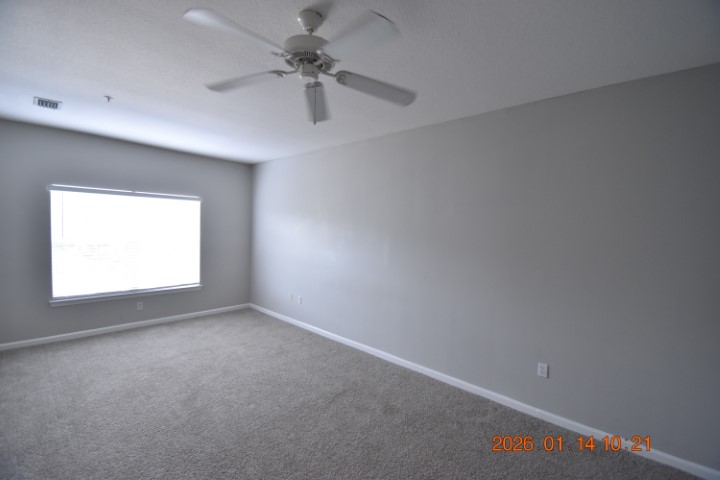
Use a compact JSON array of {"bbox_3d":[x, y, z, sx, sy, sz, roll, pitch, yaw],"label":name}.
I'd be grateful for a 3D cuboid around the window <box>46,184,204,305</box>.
[{"bbox_3d":[-3.300,0.069,4.422,0.110,1.520,1.780,4,3,41],"label":"window"}]

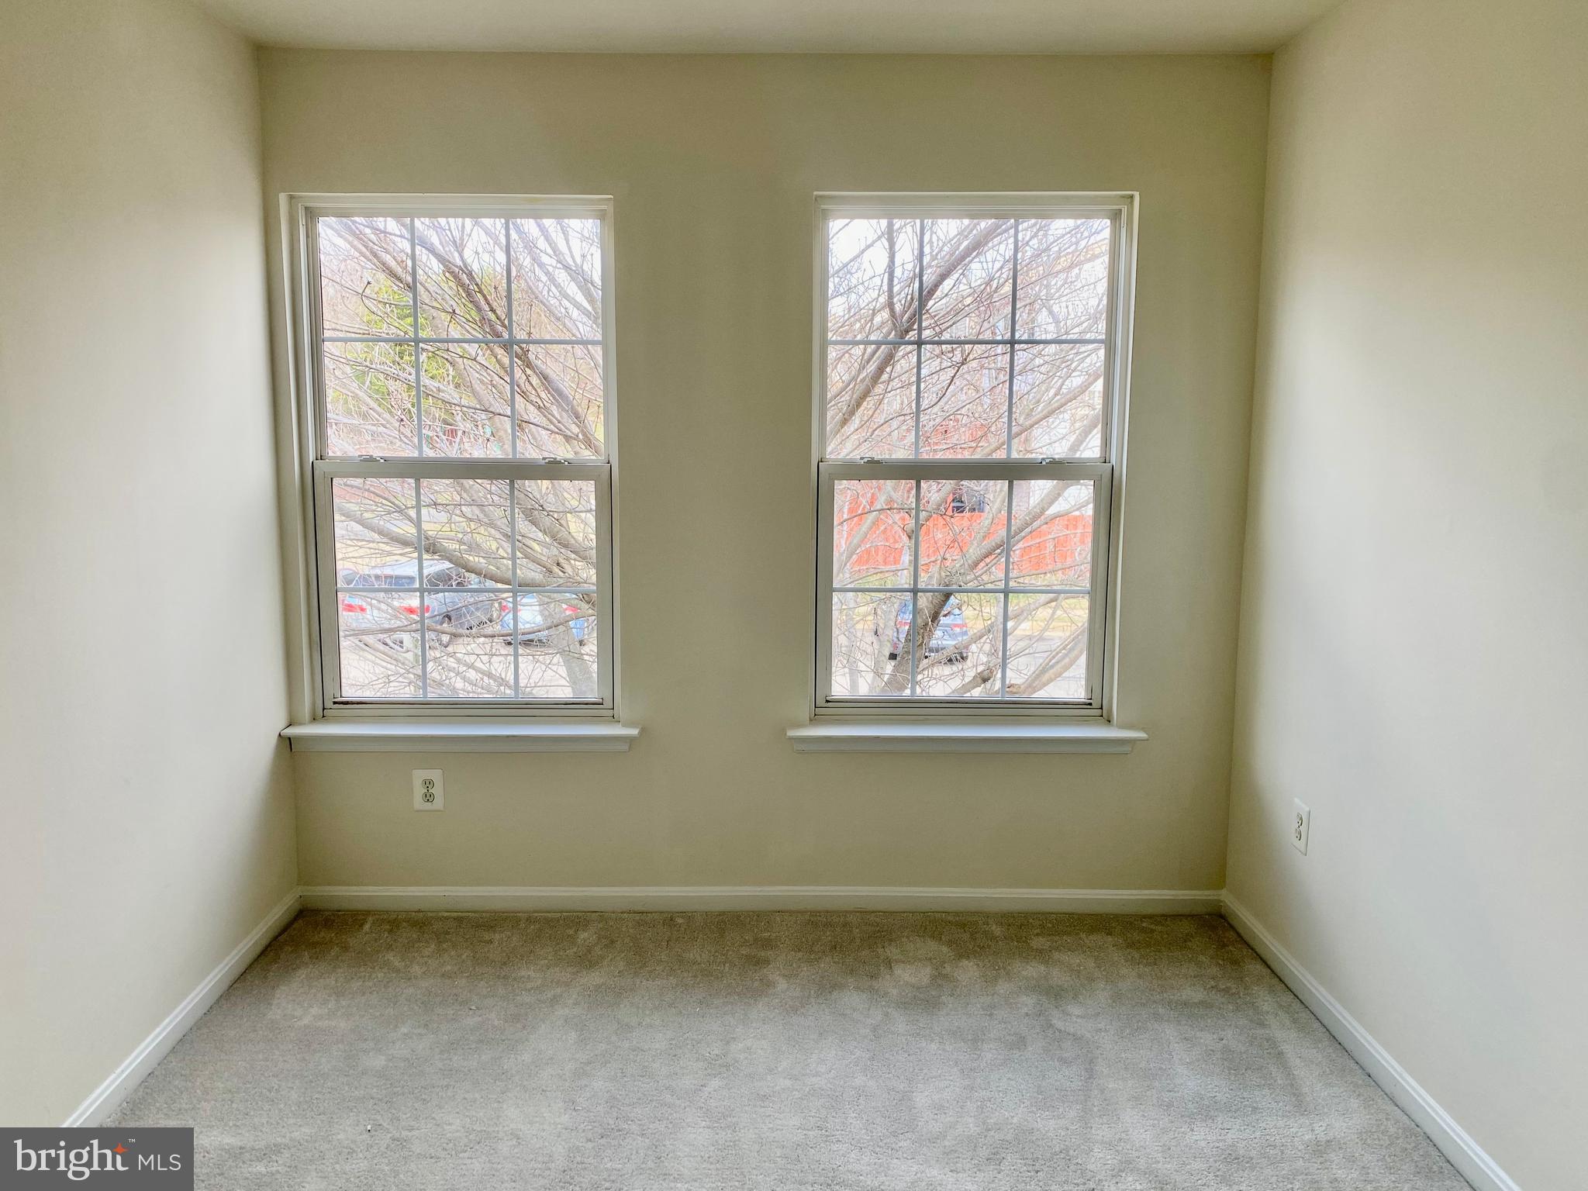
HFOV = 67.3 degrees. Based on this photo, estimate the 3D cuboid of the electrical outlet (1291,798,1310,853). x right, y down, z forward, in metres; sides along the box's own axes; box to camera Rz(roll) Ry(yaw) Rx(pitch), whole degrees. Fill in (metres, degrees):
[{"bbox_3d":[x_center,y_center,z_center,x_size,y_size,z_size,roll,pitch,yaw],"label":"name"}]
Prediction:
[{"bbox_3d":[1.280,0.587,3.024,0.010,0.124,0.084,0,8,-1],"label":"electrical outlet"}]

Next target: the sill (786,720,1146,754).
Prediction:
[{"bbox_3d":[0.494,0.419,3.447,1.030,0.077,0.100,0,8,-1],"label":"sill"}]

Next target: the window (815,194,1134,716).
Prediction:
[{"bbox_3d":[0.495,-0.362,3.378,0.900,1.496,0.100,0,8,-1],"label":"window"}]

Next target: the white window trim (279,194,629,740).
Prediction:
[{"bbox_3d":[-0.942,-0.368,3.391,0.901,1.458,0.100,0,8,-1],"label":"white window trim"}]

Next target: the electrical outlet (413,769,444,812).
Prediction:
[{"bbox_3d":[-1.057,0.564,3.449,0.084,0.124,0.010,0,8,-1],"label":"electrical outlet"}]

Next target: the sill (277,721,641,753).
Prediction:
[{"bbox_3d":[-0.946,0.414,3.430,1.009,0.078,0.100,0,8,-1],"label":"sill"}]

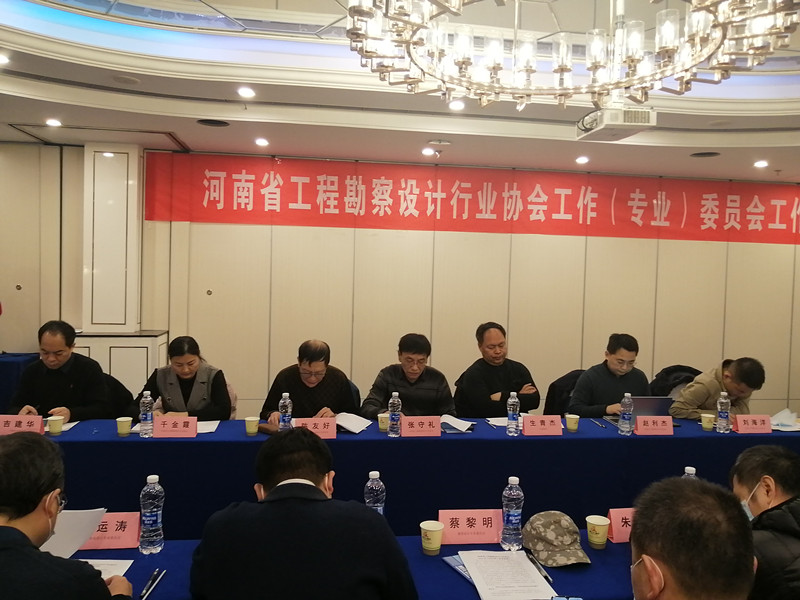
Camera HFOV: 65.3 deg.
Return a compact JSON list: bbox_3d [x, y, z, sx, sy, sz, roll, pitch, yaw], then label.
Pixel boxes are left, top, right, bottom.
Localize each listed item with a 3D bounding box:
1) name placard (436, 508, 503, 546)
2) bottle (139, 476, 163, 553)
[{"bbox_3d":[0.226,0.719,1.999,0.207,0.098,0.066,1,2,-8],"label":"name placard"},{"bbox_3d":[-0.735,0.632,1.857,0.067,0.222,0.067,1,2,-8],"label":"bottle"}]

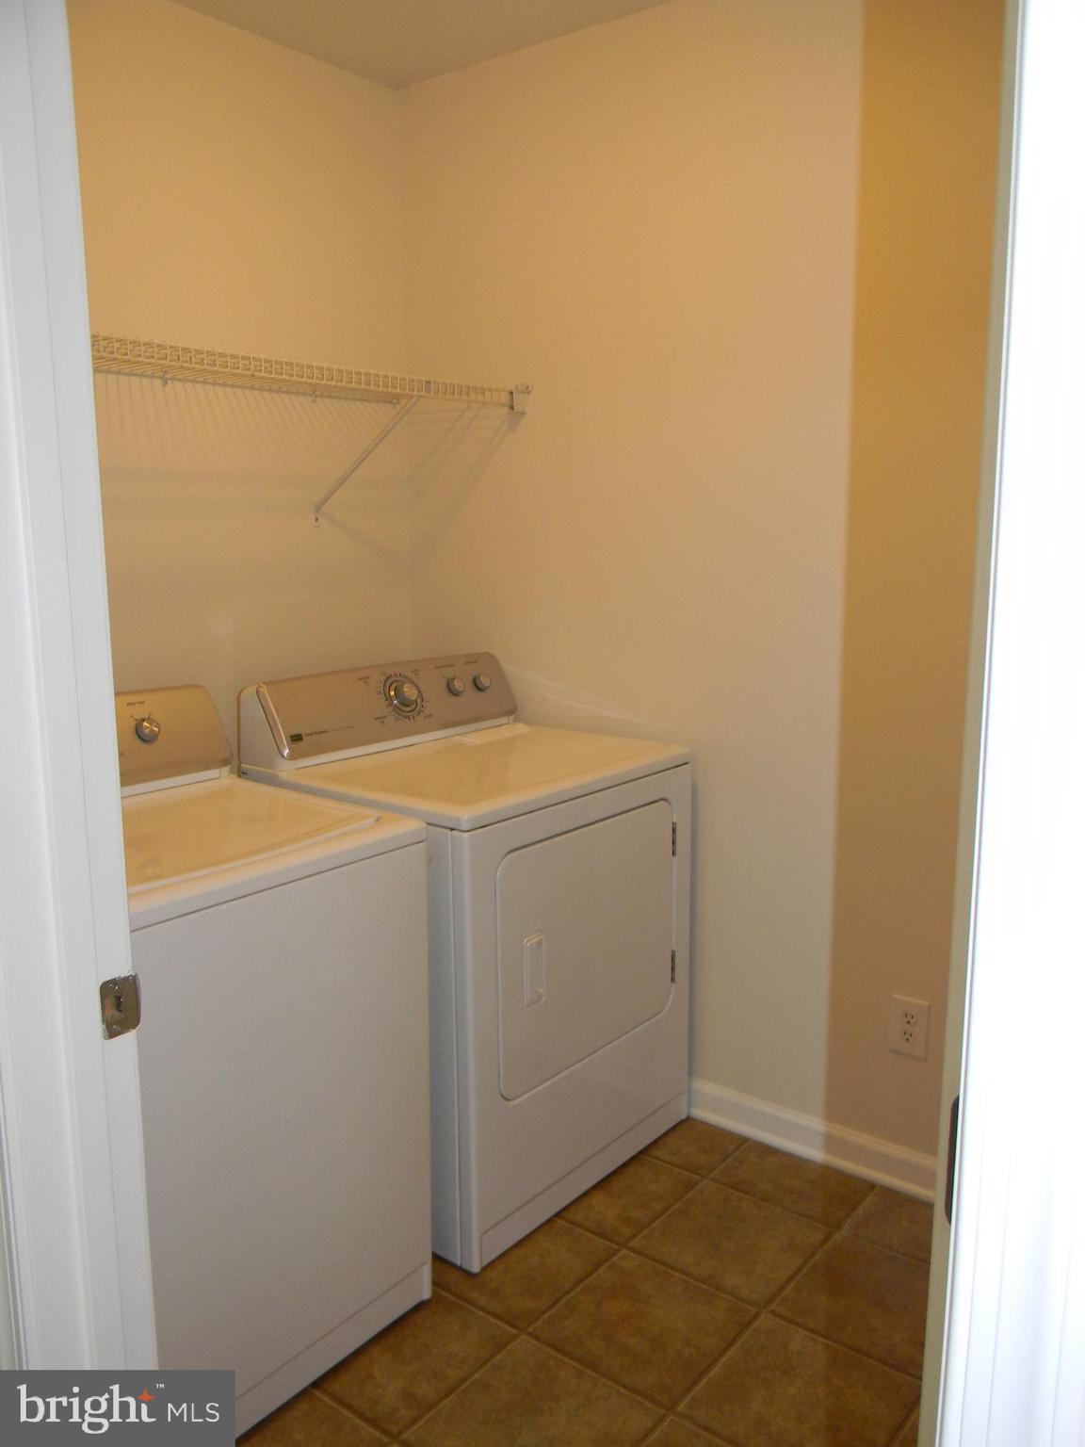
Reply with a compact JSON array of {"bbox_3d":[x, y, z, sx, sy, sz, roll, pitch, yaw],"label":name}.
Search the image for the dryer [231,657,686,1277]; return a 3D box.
[{"bbox_3d":[-0.157,0.430,2.601,0.673,1.075,0.730,8,13,39],"label":"dryer"}]

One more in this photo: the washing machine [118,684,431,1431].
[{"bbox_3d":[-0.670,0.537,2.002,0.668,1.085,0.683,8,13,39],"label":"washing machine"}]

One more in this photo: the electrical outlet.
[{"bbox_3d":[0.747,0.621,2.386,0.073,0.117,0.009,7,13,38],"label":"electrical outlet"}]

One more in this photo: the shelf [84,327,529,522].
[{"bbox_3d":[-0.706,-0.552,2.290,0.399,0.307,1.638,7,13,38],"label":"shelf"}]

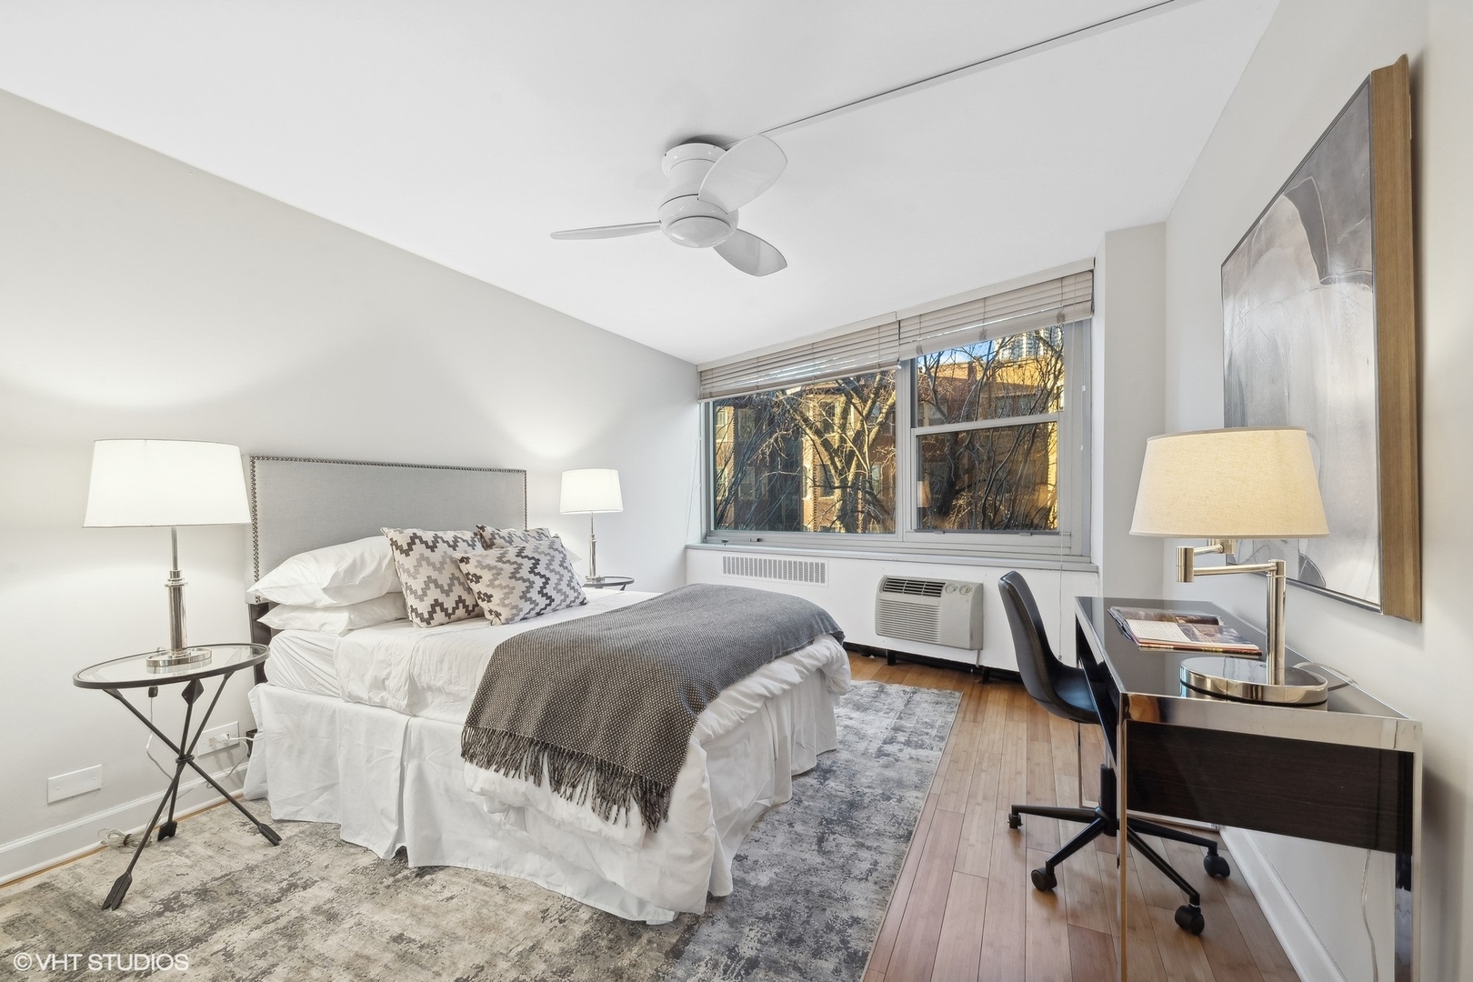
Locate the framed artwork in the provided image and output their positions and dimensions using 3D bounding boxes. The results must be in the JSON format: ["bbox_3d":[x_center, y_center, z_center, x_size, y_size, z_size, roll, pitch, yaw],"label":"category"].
[{"bbox_3d":[1.269,-0.233,1.306,0.048,0.899,0.839,-1,-1,27],"label":"framed artwork"}]

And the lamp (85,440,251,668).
[{"bbox_3d":[-1.810,0.198,1.850,0.380,0.705,0.380,-1,-1,27],"label":"lamp"}]

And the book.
[{"bbox_3d":[1.157,0.364,1.511,0.245,0.034,0.467,-2,-1,27],"label":"book"}]

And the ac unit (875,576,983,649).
[{"bbox_3d":[1.186,0.767,3.611,0.110,0.395,0.680,0,-1,-45],"label":"ac unit"}]

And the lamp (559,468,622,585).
[{"bbox_3d":[-0.905,0.208,3.575,0.380,0.705,0.380,-1,-1,0],"label":"lamp"}]

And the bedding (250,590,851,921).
[{"bbox_3d":[-0.713,0.846,2.501,1.995,0.718,1.459,-2,-1,27],"label":"bedding"}]

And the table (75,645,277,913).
[{"bbox_3d":[-1.827,0.890,1.886,0.490,0.650,0.490,-2,-1,27],"label":"table"}]

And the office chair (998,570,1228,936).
[{"bbox_3d":[1.151,0.724,1.783,0.600,0.868,0.560,-1,-1,34],"label":"office chair"}]

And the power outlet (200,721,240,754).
[{"bbox_3d":[-2.023,0.969,2.239,0.012,0.083,0.125,-1,-1,27],"label":"power outlet"}]

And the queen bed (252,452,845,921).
[{"bbox_3d":[-0.748,0.520,2.516,2.052,1.371,1.459,-2,-1,27],"label":"queen bed"}]

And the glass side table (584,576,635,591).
[{"bbox_3d":[-0.908,0.907,3.682,0.490,0.650,0.490,-2,-1,27],"label":"glass side table"}]

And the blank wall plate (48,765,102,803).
[{"bbox_3d":[-2.195,0.974,1.901,0.009,0.079,0.121,-1,-1,27],"label":"blank wall plate"}]

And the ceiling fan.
[{"bbox_3d":[-0.145,-1.131,2.339,1.026,0.353,0.992,-2,-1,27],"label":"ceiling fan"}]

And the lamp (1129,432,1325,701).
[{"bbox_3d":[0.938,0.129,1.075,0.285,0.491,0.325,-2,-1,27],"label":"lamp"}]

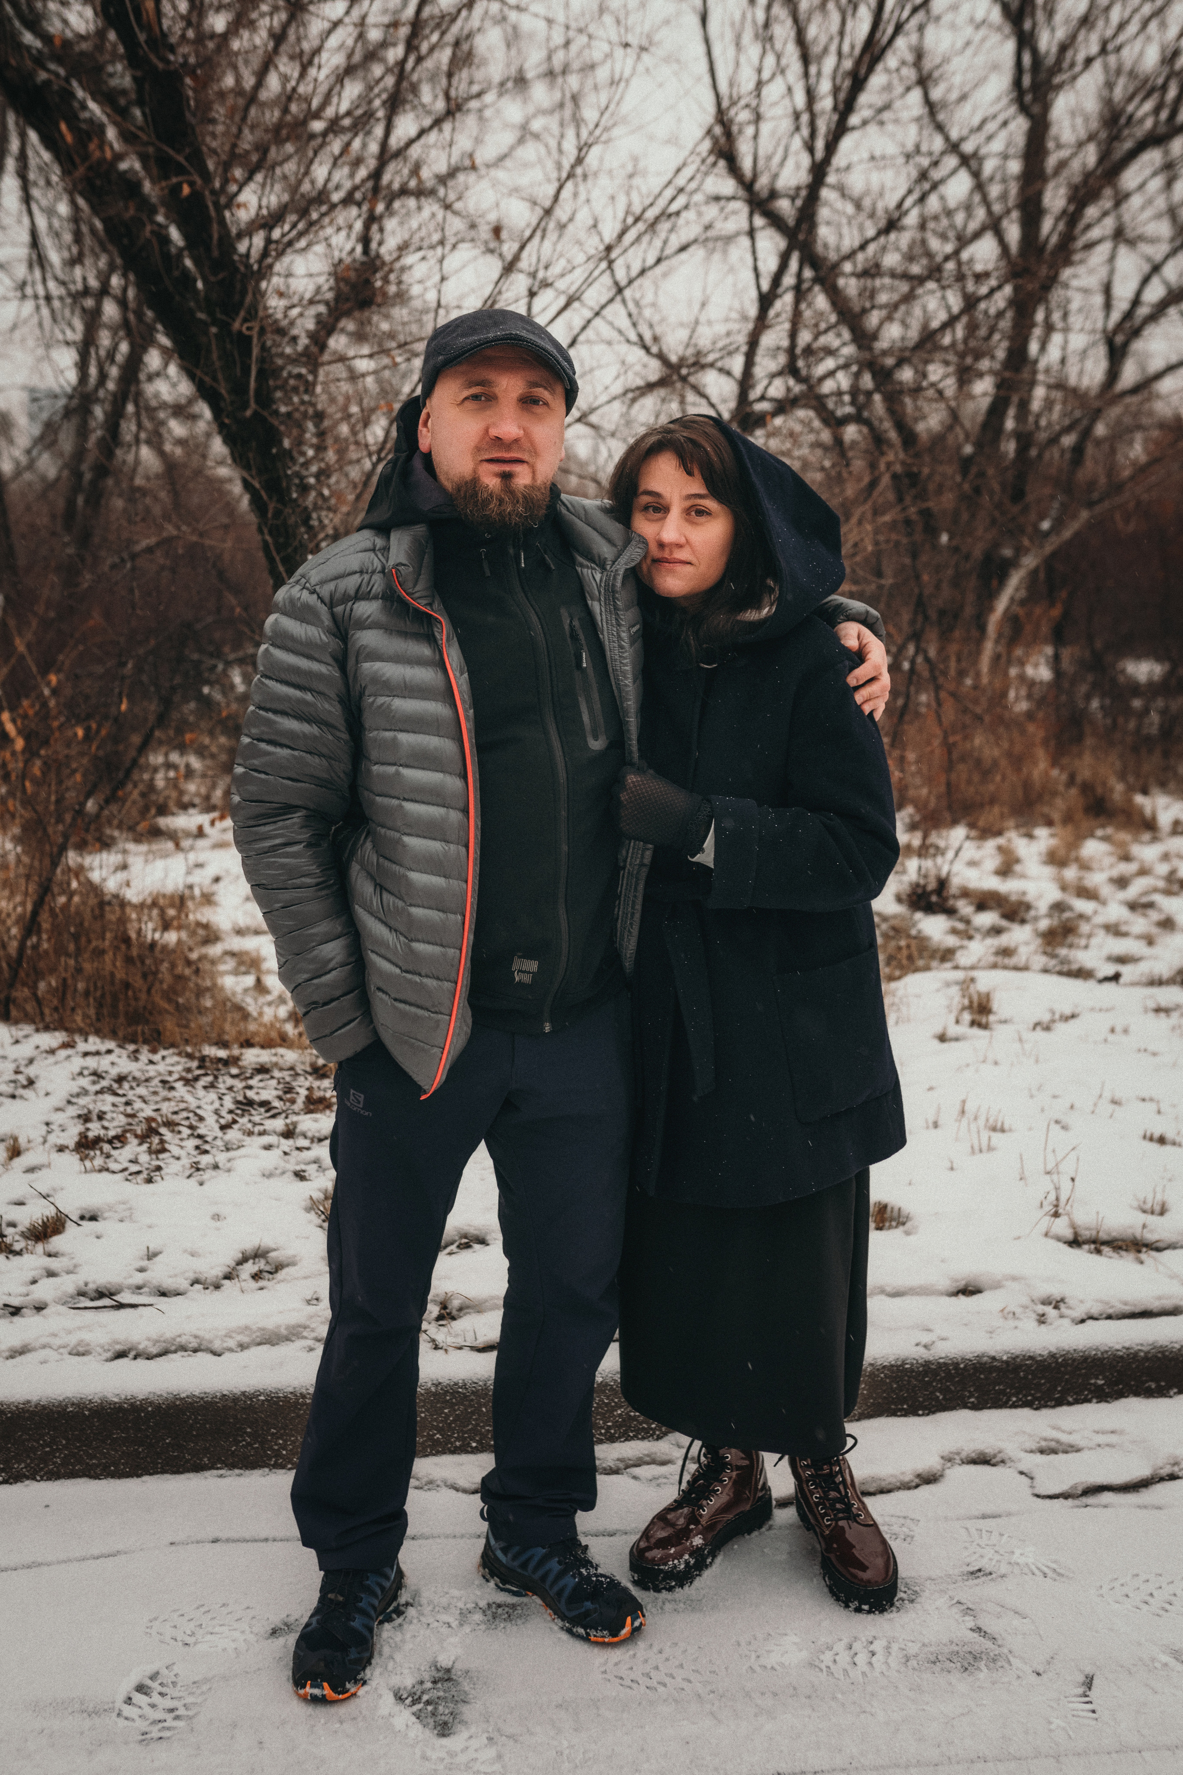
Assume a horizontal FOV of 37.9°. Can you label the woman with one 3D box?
[{"bbox_3d":[0.230,0.168,2.502,0.480,1.666,0.400,2,6,23],"label":"woman"}]

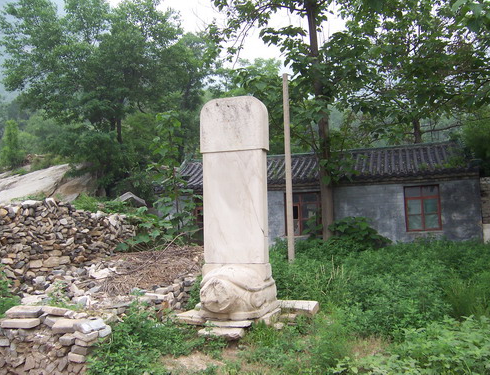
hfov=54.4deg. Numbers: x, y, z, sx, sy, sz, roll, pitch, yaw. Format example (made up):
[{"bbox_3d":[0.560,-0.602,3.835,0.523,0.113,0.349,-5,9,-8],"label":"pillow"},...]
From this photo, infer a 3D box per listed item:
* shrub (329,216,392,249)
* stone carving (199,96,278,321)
[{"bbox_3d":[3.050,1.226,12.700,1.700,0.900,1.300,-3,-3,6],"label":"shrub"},{"bbox_3d":[-0.119,0.253,7.100,0.970,3.240,1.280,-2,-3,19],"label":"stone carving"}]

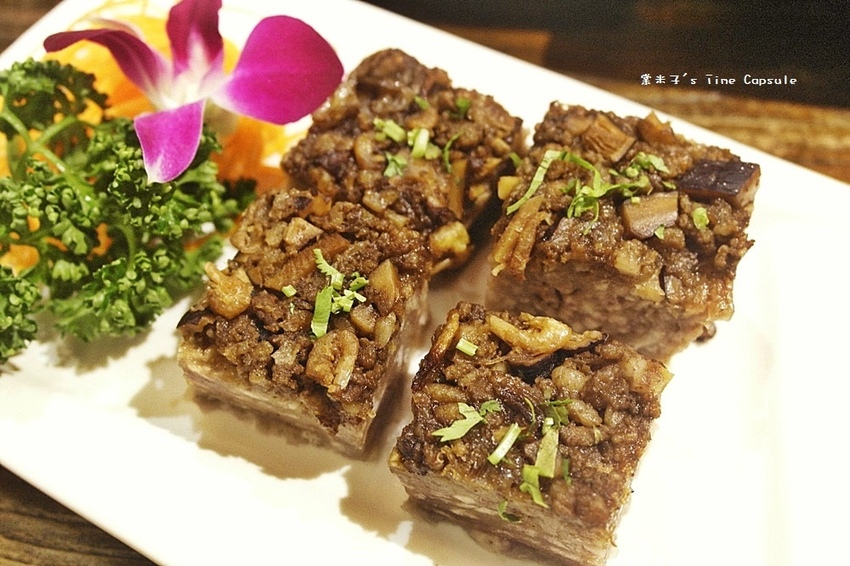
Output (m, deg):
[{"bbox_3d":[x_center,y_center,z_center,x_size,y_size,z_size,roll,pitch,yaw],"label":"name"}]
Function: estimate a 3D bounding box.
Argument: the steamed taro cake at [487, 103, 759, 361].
[{"bbox_3d":[0.051,-0.013,0.280,0.054,0.026,0.051,15,53,11],"label":"steamed taro cake"}]

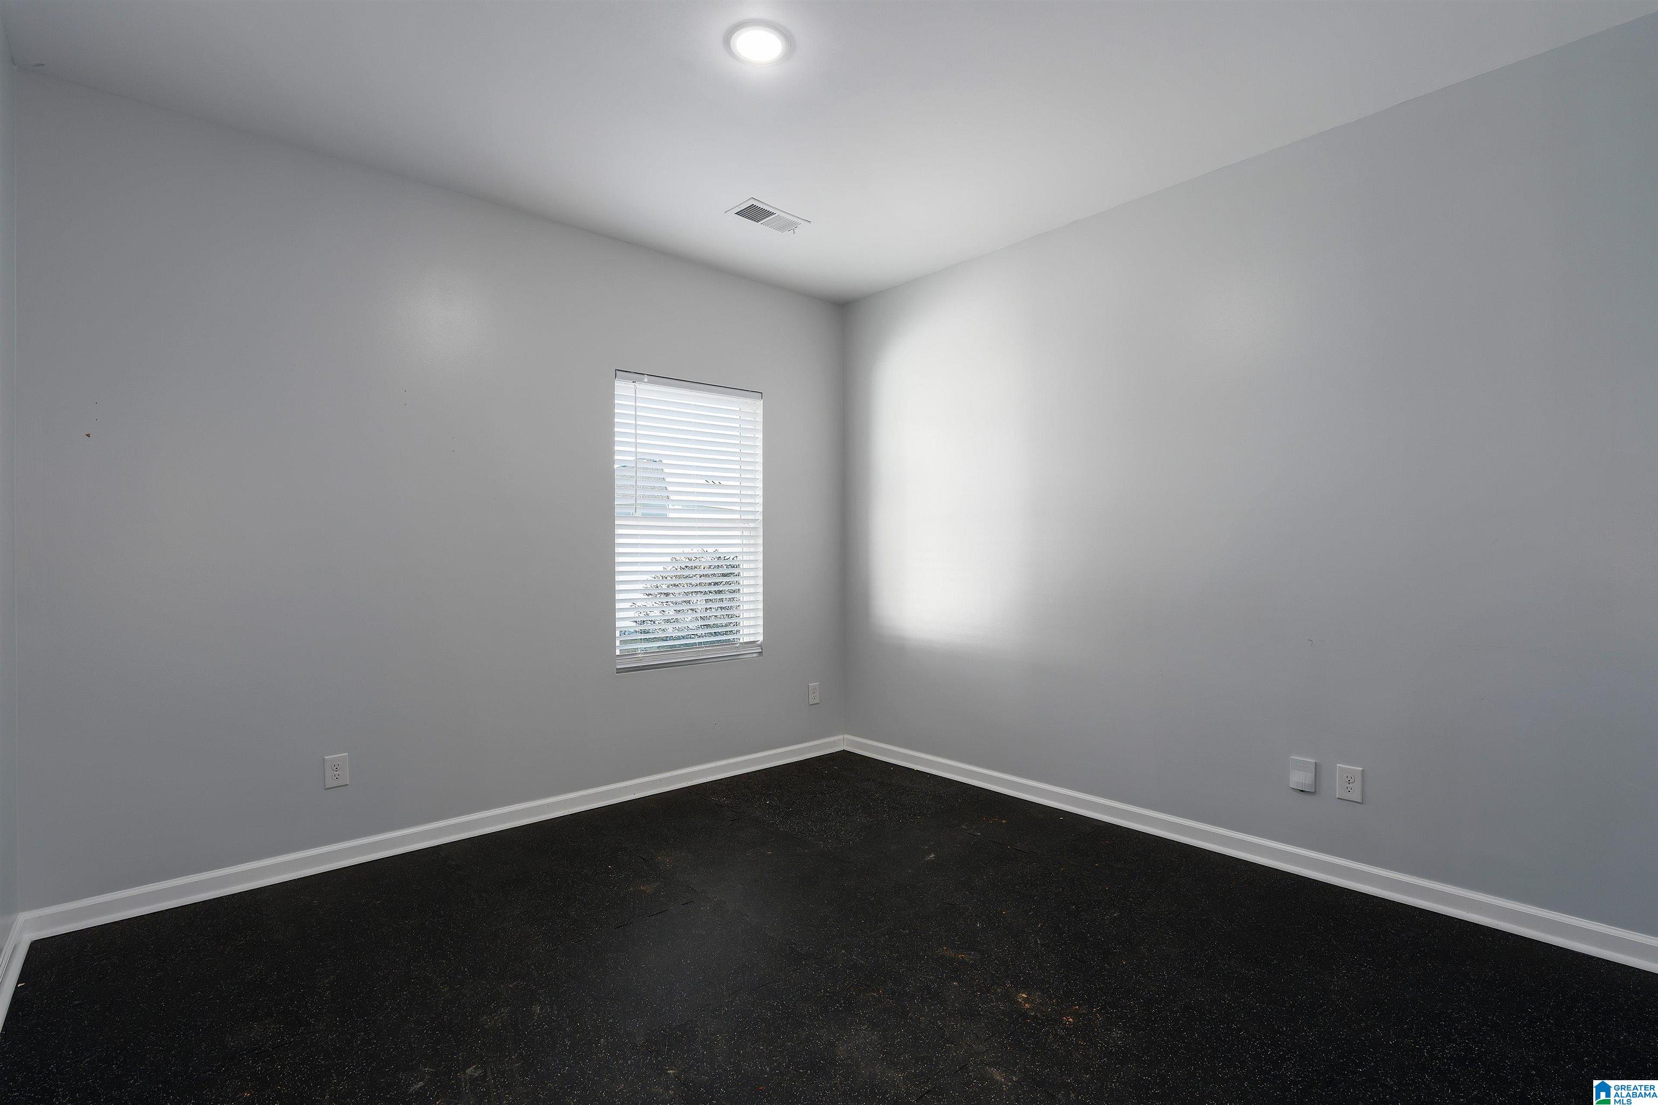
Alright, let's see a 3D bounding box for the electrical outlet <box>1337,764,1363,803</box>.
[{"bbox_3d":[1.838,0.818,2.599,0.008,0.121,0.076,0,0,-42],"label":"electrical outlet"}]

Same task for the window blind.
[{"bbox_3d":[-0.727,-0.157,3.883,0.863,1.441,0.058,0,0,-42],"label":"window blind"}]

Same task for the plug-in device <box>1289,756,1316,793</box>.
[{"bbox_3d":[1.734,0.818,2.701,0.028,0.115,0.079,0,0,-42],"label":"plug-in device"}]

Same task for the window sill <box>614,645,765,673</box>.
[{"bbox_3d":[-0.729,0.566,3.889,0.876,0.050,0.104,0,0,-42],"label":"window sill"}]

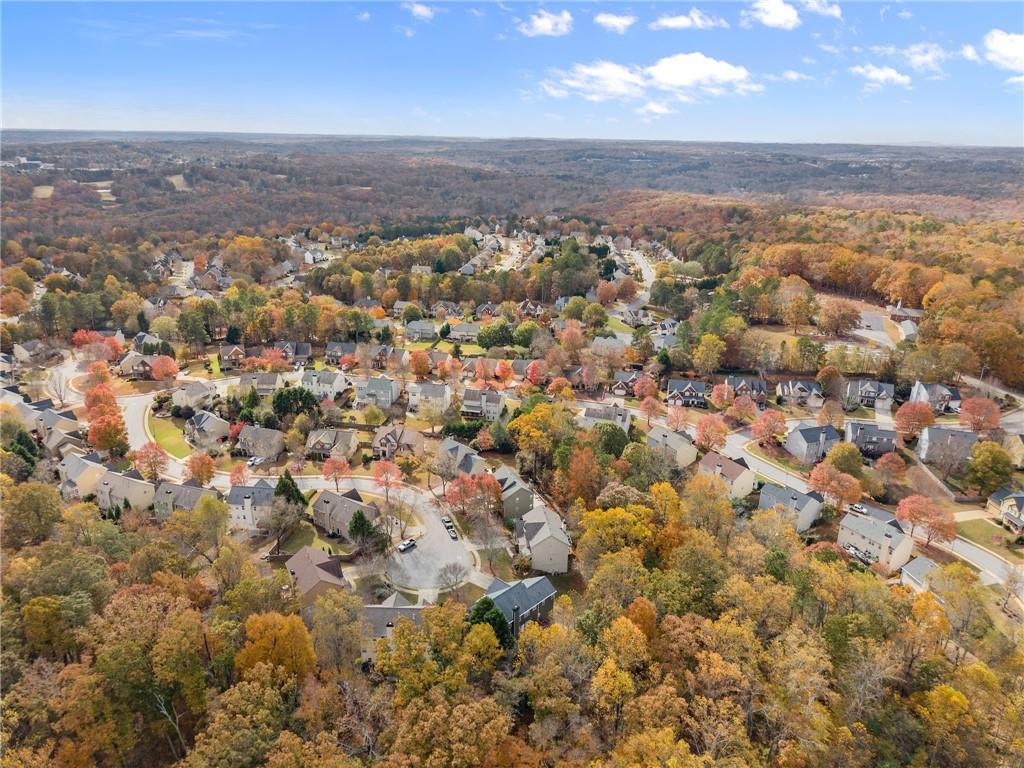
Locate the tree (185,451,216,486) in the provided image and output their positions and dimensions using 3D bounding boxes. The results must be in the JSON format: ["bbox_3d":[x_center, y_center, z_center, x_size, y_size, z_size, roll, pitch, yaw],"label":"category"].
[{"bbox_3d":[-97.300,26.700,222.500,8.900,11.400,8.900,-8,21,-24],"label":"tree"}]

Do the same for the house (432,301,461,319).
[{"bbox_3d":[-39.989,-46.419,442.870,16.000,9.200,11.500,2,19,4],"label":"house"}]

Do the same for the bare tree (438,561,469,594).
[{"bbox_3d":[-14.430,49.390,177.580,7.800,8.600,7.600,1,19,0],"label":"bare tree"}]

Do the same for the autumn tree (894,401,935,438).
[{"bbox_3d":[150.680,13.560,264.200,12.200,12.600,12.200,1,19,0],"label":"autumn tree"}]

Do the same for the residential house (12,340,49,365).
[{"bbox_3d":[-231.050,-16.740,341.120,10.500,9.000,12.500,5,20,11],"label":"residential house"}]

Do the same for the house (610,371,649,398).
[{"bbox_3d":[54.492,-0.274,324.566,15.500,9.500,11.500,2,19,4],"label":"house"}]

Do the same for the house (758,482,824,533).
[{"bbox_3d":[80.460,34.570,206.120,11.000,9.100,14.200,-12,23,-32],"label":"house"}]

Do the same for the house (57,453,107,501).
[{"bbox_3d":[-133.820,27.860,221.920,13.450,9.430,11.730,16,25,37],"label":"house"}]

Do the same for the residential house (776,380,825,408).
[{"bbox_3d":[126.669,3.681,311.105,15.800,9.300,11.500,3,19,6],"label":"residential house"}]

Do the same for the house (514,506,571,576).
[{"bbox_3d":[7.910,40.720,187.440,13.200,10.470,15.330,-1,19,-6],"label":"house"}]

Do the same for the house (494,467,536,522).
[{"bbox_3d":[-0.320,32.230,215.110,10.890,9.140,15.260,-5,20,-16],"label":"house"}]

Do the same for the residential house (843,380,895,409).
[{"bbox_3d":[150.130,3.970,296.570,14.300,9.300,11.300,4,19,8],"label":"residential house"}]

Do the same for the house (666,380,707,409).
[{"bbox_3d":[75.808,3.399,308.948,15.300,9.600,11.500,4,19,8],"label":"house"}]

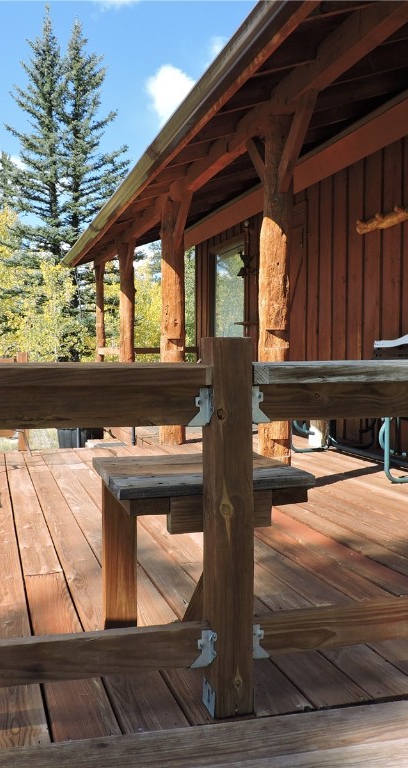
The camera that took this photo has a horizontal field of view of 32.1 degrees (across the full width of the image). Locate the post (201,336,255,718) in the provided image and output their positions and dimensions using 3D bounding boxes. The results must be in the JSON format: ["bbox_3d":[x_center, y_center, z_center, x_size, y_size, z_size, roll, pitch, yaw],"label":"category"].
[{"bbox_3d":[0.051,0.312,1.581,0.089,0.830,0.089,-1,2,-17],"label":"post"}]

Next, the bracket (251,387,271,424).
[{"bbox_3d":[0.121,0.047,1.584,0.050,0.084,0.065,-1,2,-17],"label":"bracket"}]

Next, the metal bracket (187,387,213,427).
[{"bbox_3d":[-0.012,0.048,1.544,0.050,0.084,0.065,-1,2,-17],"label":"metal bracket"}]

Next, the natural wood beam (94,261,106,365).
[{"bbox_3d":[-1.561,-0.719,10.720,0.150,2.240,0.150,-1,2,-17],"label":"natural wood beam"}]

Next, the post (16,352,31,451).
[{"bbox_3d":[-1.541,0.152,6.052,0.089,0.830,0.089,-1,2,-17],"label":"post"}]

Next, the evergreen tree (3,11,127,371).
[{"bbox_3d":[-5.206,-6.867,26.790,4.750,14.640,4.750,0,2,-11],"label":"evergreen tree"}]

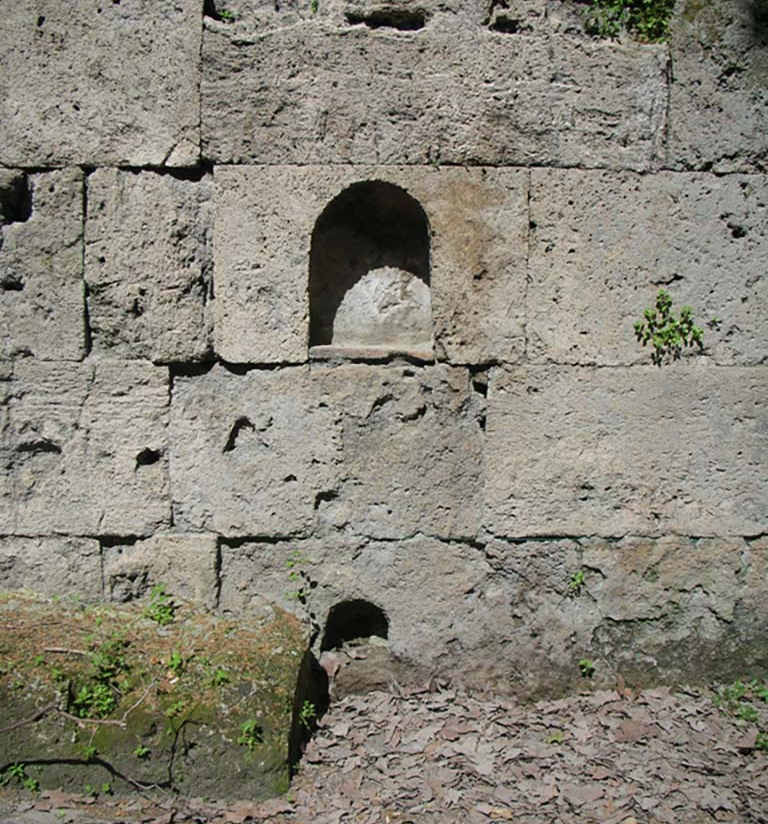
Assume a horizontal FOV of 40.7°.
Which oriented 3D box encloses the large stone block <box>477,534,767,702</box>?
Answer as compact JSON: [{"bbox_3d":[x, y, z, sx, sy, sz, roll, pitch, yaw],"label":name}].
[{"bbox_3d":[0.932,0.790,4.301,1.130,0.646,0.450,1,4,-1],"label":"large stone block"}]

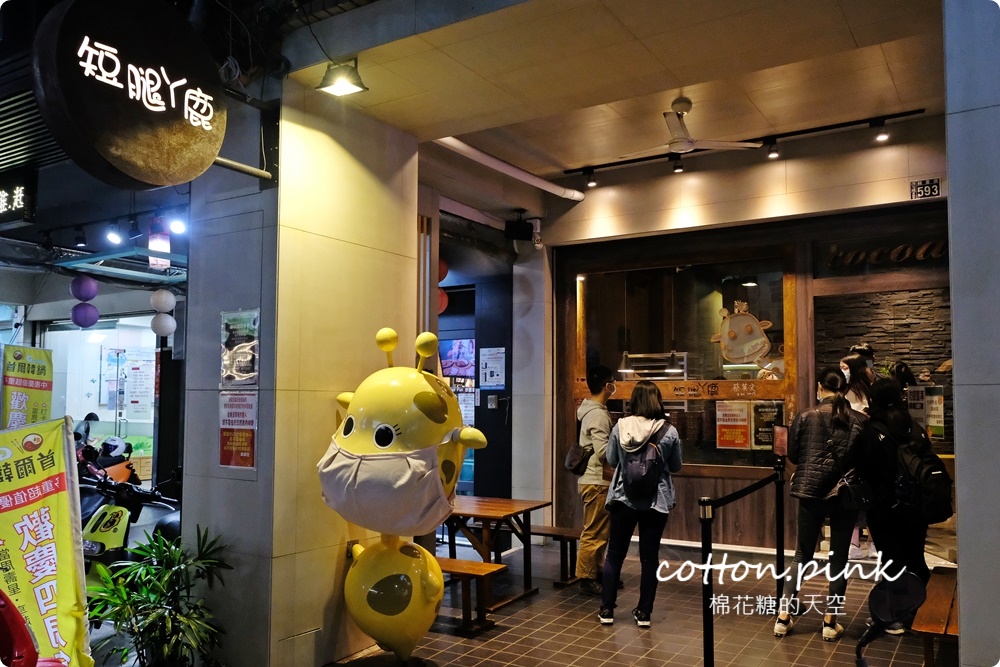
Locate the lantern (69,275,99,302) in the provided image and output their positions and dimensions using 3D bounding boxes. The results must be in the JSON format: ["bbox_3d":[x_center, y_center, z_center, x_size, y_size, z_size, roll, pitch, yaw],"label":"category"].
[{"bbox_3d":[-4.490,-0.484,8.100,0.275,0.272,0.275,-3,-5,31],"label":"lantern"}]

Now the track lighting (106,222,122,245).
[{"bbox_3d":[-3.289,-0.853,6.400,0.115,0.180,0.125,-1,-4,14],"label":"track lighting"}]

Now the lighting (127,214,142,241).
[{"bbox_3d":[-3.406,-0.989,7.000,0.115,0.235,0.130,-3,-5,31],"label":"lighting"}]

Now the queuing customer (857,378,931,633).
[{"bbox_3d":[2.553,1.095,4.830,0.480,1.580,0.480,1,-4,-15],"label":"queuing customer"}]

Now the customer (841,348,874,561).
[{"bbox_3d":[2.978,1.005,6.180,0.450,1.630,0.360,-3,-5,40],"label":"customer"}]

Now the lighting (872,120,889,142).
[{"bbox_3d":[3.155,-1.679,6.219,0.115,0.175,0.120,-3,-5,31],"label":"lighting"}]

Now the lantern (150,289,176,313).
[{"bbox_3d":[-3.944,-0.378,8.800,0.275,0.272,0.275,-3,-5,31],"label":"lantern"}]

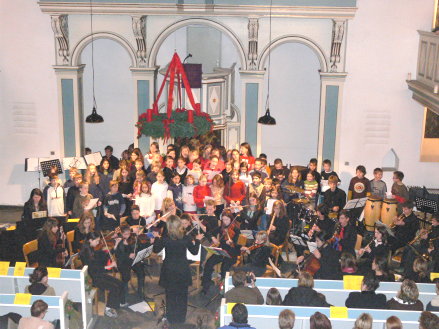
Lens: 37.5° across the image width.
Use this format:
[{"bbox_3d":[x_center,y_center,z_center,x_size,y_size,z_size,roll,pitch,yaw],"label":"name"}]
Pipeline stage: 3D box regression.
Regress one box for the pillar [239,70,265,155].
[{"bbox_3d":[0.737,-0.486,14.579,0.580,3.220,0.560,2,12,3],"label":"pillar"}]

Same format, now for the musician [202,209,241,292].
[{"bbox_3d":[0.007,1.431,10.778,0.520,1.290,0.750,13,19,39],"label":"musician"}]

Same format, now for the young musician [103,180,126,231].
[{"bbox_3d":[-2.018,0.971,12.449,0.440,1.400,0.320,-2,13,-11],"label":"young musician"}]

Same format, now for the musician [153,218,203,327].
[{"bbox_3d":[-0.610,1.514,9.415,0.700,1.688,0.500,2,14,3],"label":"musician"}]

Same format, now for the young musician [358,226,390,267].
[{"bbox_3d":[2.410,1.579,10.379,0.750,1.250,0.480,-5,15,-21],"label":"young musician"}]

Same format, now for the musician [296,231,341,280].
[{"bbox_3d":[1.389,1.632,9.978,0.800,1.254,0.580,-3,14,-17],"label":"musician"}]

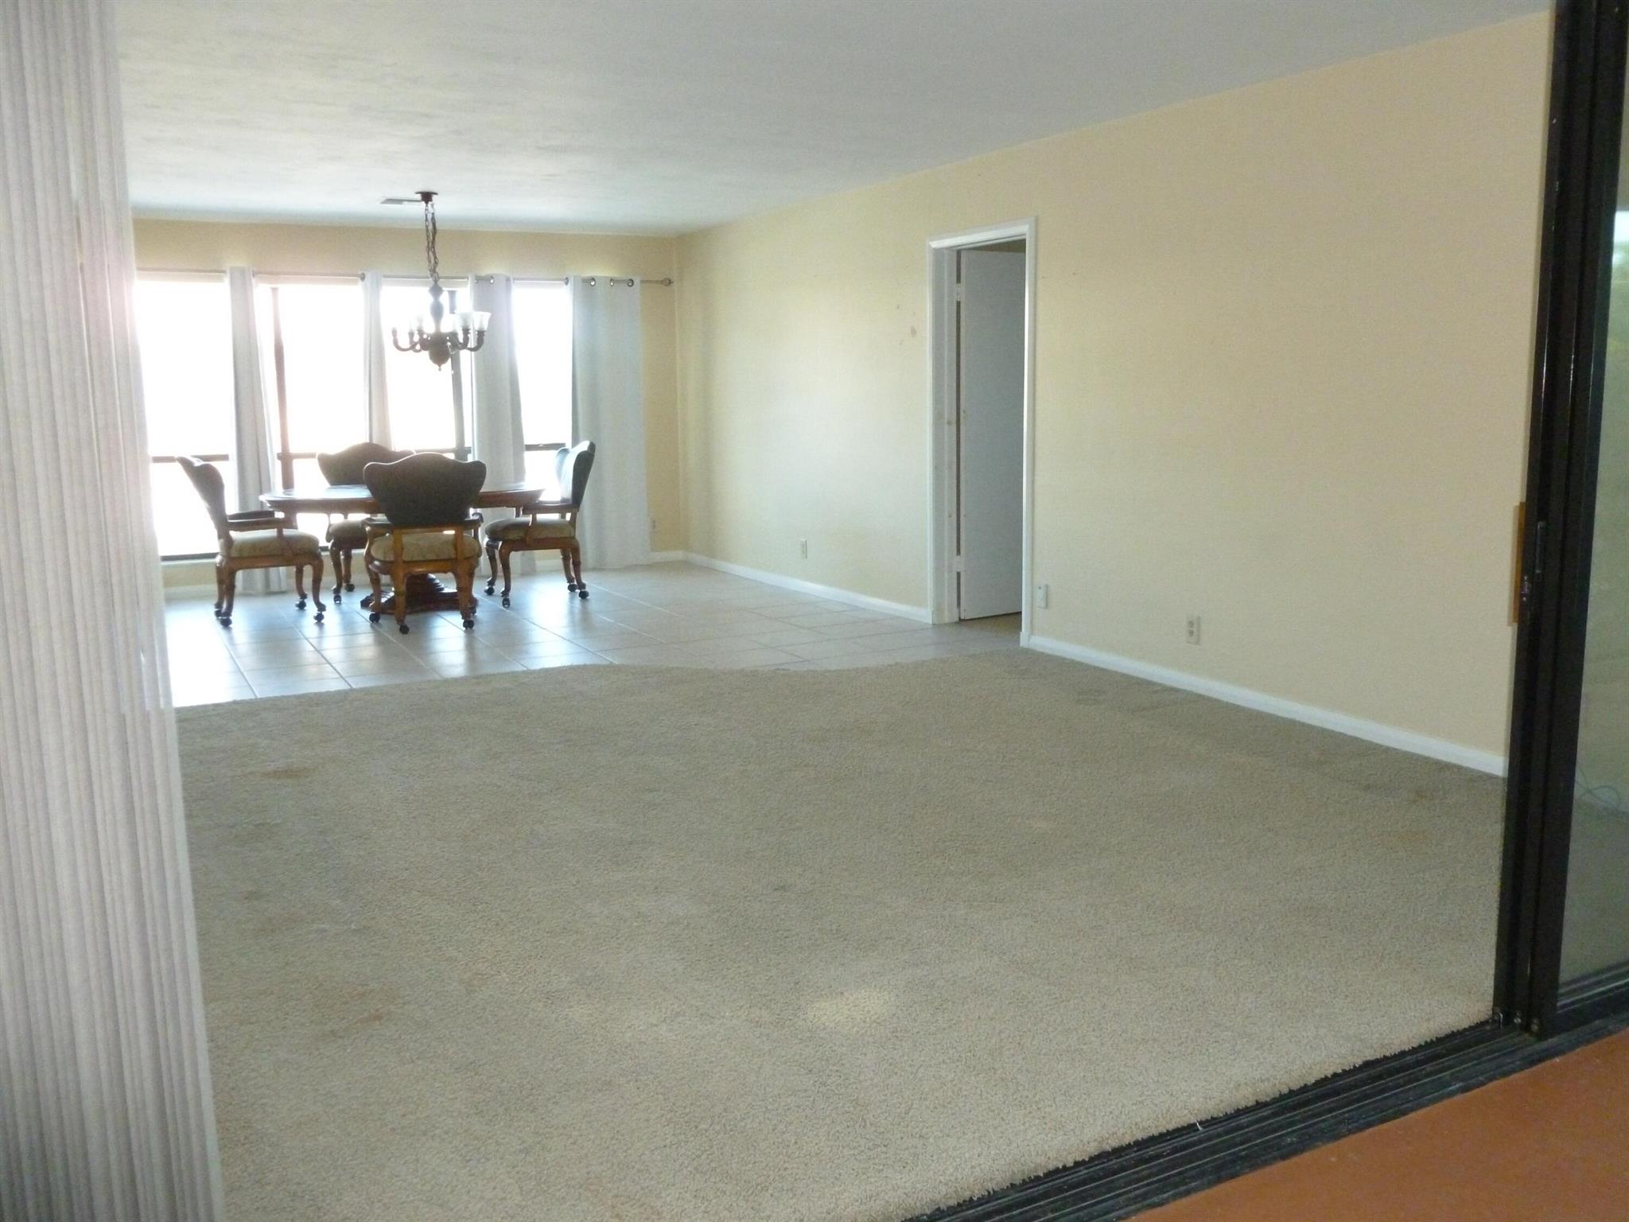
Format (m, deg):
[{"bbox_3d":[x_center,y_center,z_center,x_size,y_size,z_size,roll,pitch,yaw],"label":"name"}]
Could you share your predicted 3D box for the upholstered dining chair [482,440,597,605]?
[{"bbox_3d":[-1.745,-0.578,8.498,0.700,1.005,0.660,-5,11,-23],"label":"upholstered dining chair"}]

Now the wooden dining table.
[{"bbox_3d":[-2.528,-0.386,8.223,1.600,0.750,1.180,-7,11,-29],"label":"wooden dining table"}]

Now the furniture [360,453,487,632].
[{"bbox_3d":[-2.225,-0.406,7.562,0.660,1.005,0.700,-5,11,-24],"label":"furniture"}]

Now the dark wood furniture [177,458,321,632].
[{"bbox_3d":[-3.371,-0.441,7.888,0.700,1.005,0.660,-7,11,-30],"label":"dark wood furniture"}]

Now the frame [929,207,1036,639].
[{"bbox_3d":[0.920,-0.908,6.907,0.170,2.100,0.920,-7,11,-29],"label":"frame"}]

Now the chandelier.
[{"bbox_3d":[-2.180,-1.877,7.550,0.580,0.990,0.580,-7,11,-29],"label":"chandelier"}]

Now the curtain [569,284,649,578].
[{"bbox_3d":[-1.514,-1.374,9.752,0.580,2.130,0.130,-7,11,-29],"label":"curtain"}]

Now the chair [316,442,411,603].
[{"bbox_3d":[-2.927,-0.607,8.788,0.660,1.005,0.700,-5,11,-22],"label":"chair"}]

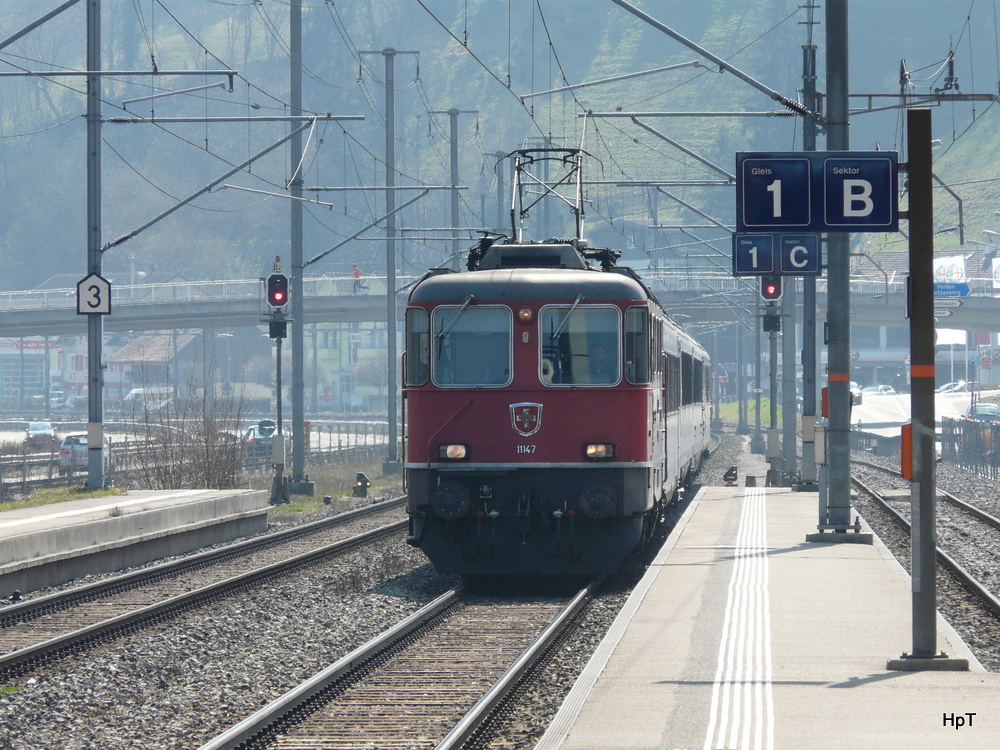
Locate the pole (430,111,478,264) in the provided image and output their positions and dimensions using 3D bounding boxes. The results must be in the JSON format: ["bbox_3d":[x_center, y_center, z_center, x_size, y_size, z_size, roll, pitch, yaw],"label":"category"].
[{"bbox_3d":[-1.610,-3.348,296.000,1.800,12.800,0.320,0,0,2],"label":"pole"}]

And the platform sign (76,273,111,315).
[{"bbox_3d":[-7.515,-1.506,149.800,0.620,0.780,0.060,0,0,2],"label":"platform sign"}]

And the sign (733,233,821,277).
[{"bbox_3d":[3.229,-1.412,94.300,1.030,0.510,0.110,0,0,2],"label":"sign"}]

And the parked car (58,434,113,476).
[{"bbox_3d":[-15.462,2.940,301.000,1.770,1.500,4.400,0,0,-1],"label":"parked car"}]

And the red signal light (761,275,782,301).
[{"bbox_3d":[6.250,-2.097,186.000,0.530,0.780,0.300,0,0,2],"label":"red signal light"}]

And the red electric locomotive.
[{"bbox_3d":[0.540,0.400,103.200,2.980,4.200,14.800,0,0,2],"label":"red electric locomotive"}]

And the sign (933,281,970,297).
[{"bbox_3d":[16.152,-3.047,290.000,1.500,0.500,0.080,0,0,2],"label":"sign"}]

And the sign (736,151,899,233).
[{"bbox_3d":[2.023,-1.164,51.500,1.030,0.510,0.110,0,0,2],"label":"sign"}]

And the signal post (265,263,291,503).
[{"bbox_3d":[-5.109,0.150,187.000,0.620,5.700,0.500,0,0,2],"label":"signal post"}]

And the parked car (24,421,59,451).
[{"bbox_3d":[-29.872,3.811,527.000,1.770,1.470,4.200,0,0,0],"label":"parked car"}]

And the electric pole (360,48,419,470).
[{"bbox_3d":[-3.344,-3.557,247.000,1.750,12.800,0.320,0,0,2],"label":"electric pole"}]

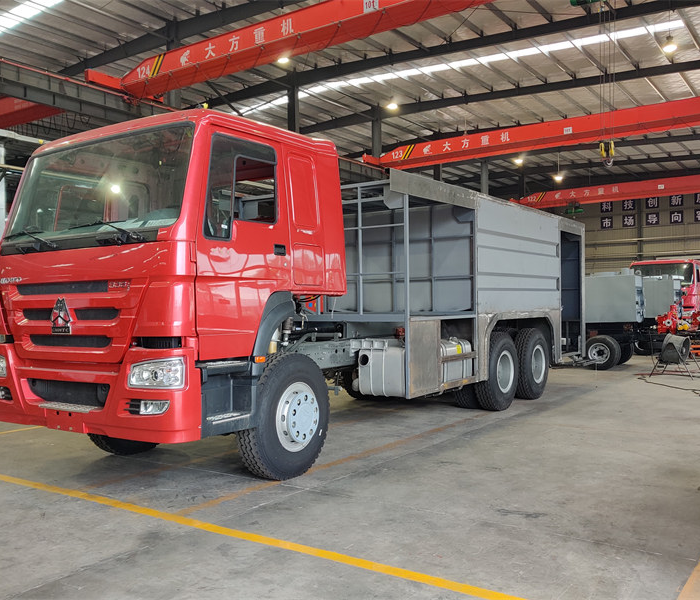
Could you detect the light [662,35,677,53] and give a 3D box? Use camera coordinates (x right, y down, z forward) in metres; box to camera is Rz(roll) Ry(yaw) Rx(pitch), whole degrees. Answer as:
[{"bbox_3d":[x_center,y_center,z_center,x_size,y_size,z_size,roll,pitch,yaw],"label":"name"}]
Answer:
[{"bbox_3d":[10.622,-8.482,20.700,0.450,0.480,0.450,-1,-1,36],"label":"light"}]

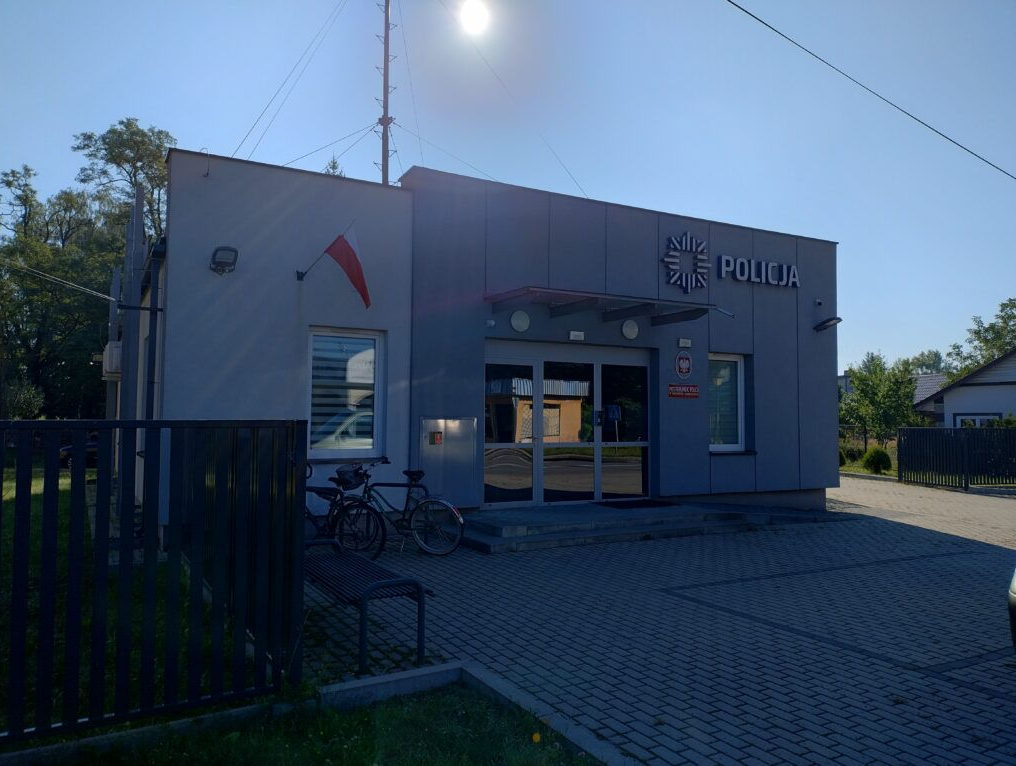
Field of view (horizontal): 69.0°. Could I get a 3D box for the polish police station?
[{"bbox_3d":[-1.357,-0.148,15.767,11.337,4.910,11.000,2,-3,-28],"label":"polish police station"}]

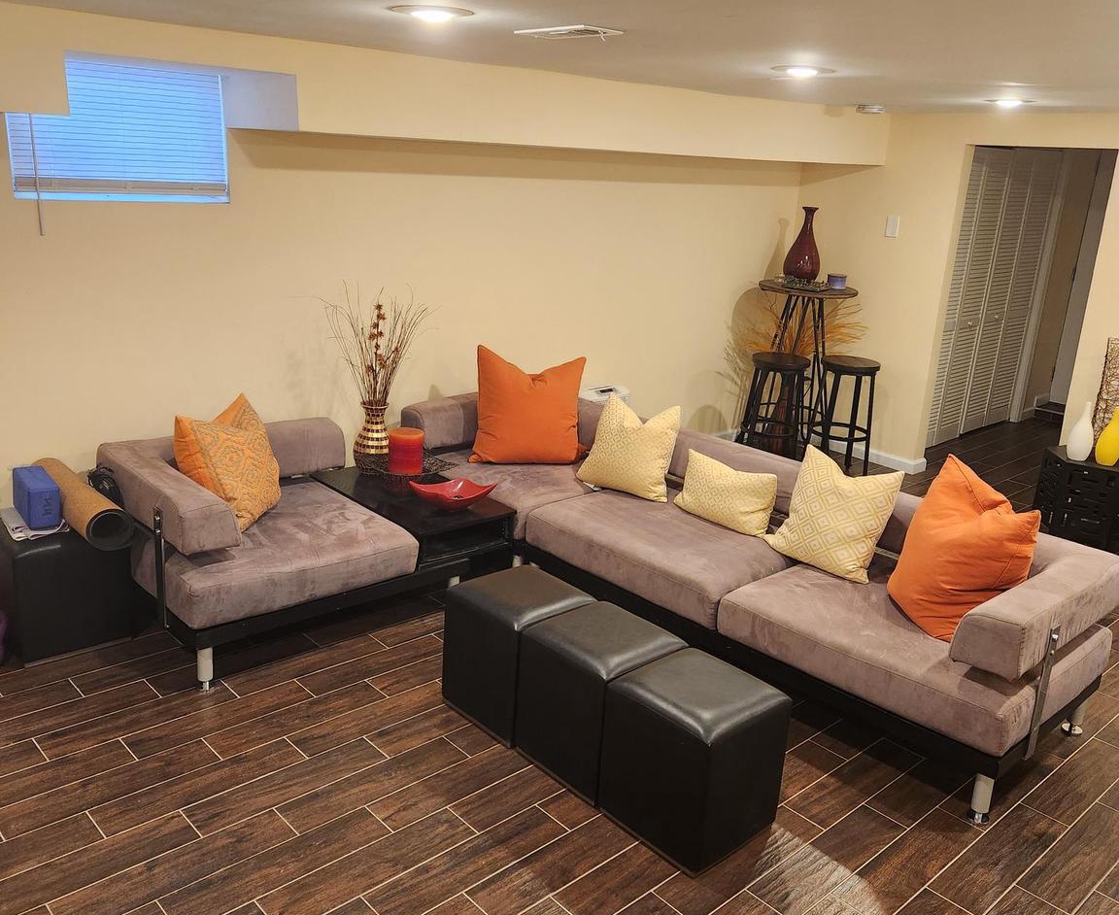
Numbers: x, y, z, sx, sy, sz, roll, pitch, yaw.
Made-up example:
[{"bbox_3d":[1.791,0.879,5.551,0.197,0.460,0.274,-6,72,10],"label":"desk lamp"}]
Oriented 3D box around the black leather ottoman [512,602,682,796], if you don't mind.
[{"bbox_3d":[0.117,0.762,3.148,0.375,0.425,0.385,-12,23,-41],"label":"black leather ottoman"}]

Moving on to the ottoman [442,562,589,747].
[{"bbox_3d":[-0.124,0.654,3.370,0.371,0.421,0.375,-12,23,-41],"label":"ottoman"}]

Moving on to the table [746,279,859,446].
[{"bbox_3d":[1.527,-0.537,6.375,0.595,1.124,0.595,-12,23,-41],"label":"table"}]

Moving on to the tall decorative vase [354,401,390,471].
[{"bbox_3d":[-0.856,-0.092,4.578,0.200,0.310,0.200,4,17,-1],"label":"tall decorative vase"}]

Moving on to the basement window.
[{"bbox_3d":[-1.620,-1.213,3.714,0.800,0.498,0.055,-12,23,-41],"label":"basement window"}]

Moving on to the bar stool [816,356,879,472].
[{"bbox_3d":[1.694,-0.194,5.923,0.399,0.754,0.399,-12,23,-41],"label":"bar stool"}]

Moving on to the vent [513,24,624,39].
[{"bbox_3d":[0.022,-1.144,2.673,0.147,0.020,0.328,-12,23,-41],"label":"vent"}]

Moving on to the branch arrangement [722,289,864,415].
[{"bbox_3d":[1.553,-0.698,6.511,0.820,0.750,0.700,-12,23,-41],"label":"branch arrangement"}]

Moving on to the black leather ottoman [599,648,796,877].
[{"bbox_3d":[0.382,0.861,2.884,0.375,0.425,0.385,-12,23,-41],"label":"black leather ottoman"}]

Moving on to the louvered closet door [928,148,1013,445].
[{"bbox_3d":[2.742,-1.080,6.805,0.805,2.013,0.037,-12,23,-41],"label":"louvered closet door"}]

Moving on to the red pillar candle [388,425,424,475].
[{"bbox_3d":[-0.708,-0.022,4.585,0.156,0.200,0.156,3,17,-1],"label":"red pillar candle"}]

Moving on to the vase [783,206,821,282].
[{"bbox_3d":[1.593,-1.350,6.308,0.232,0.479,0.232,-12,23,-41],"label":"vase"}]

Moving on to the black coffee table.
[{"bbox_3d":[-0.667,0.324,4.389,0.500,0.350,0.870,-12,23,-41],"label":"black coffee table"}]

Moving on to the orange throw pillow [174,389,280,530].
[{"bbox_3d":[-1.254,0.004,3.855,0.150,0.450,0.450,-20,13,13],"label":"orange throw pillow"}]

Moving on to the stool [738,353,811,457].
[{"bbox_3d":[1.334,-0.236,6.136,0.370,0.730,0.370,-12,23,-41],"label":"stool"}]

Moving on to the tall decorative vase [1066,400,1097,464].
[{"bbox_3d":[2.810,-0.143,5.285,0.139,0.327,0.139,-12,23,-41],"label":"tall decorative vase"}]

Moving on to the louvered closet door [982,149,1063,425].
[{"bbox_3d":[3.341,-1.208,7.341,0.805,2.013,0.037,-12,23,-41],"label":"louvered closet door"}]

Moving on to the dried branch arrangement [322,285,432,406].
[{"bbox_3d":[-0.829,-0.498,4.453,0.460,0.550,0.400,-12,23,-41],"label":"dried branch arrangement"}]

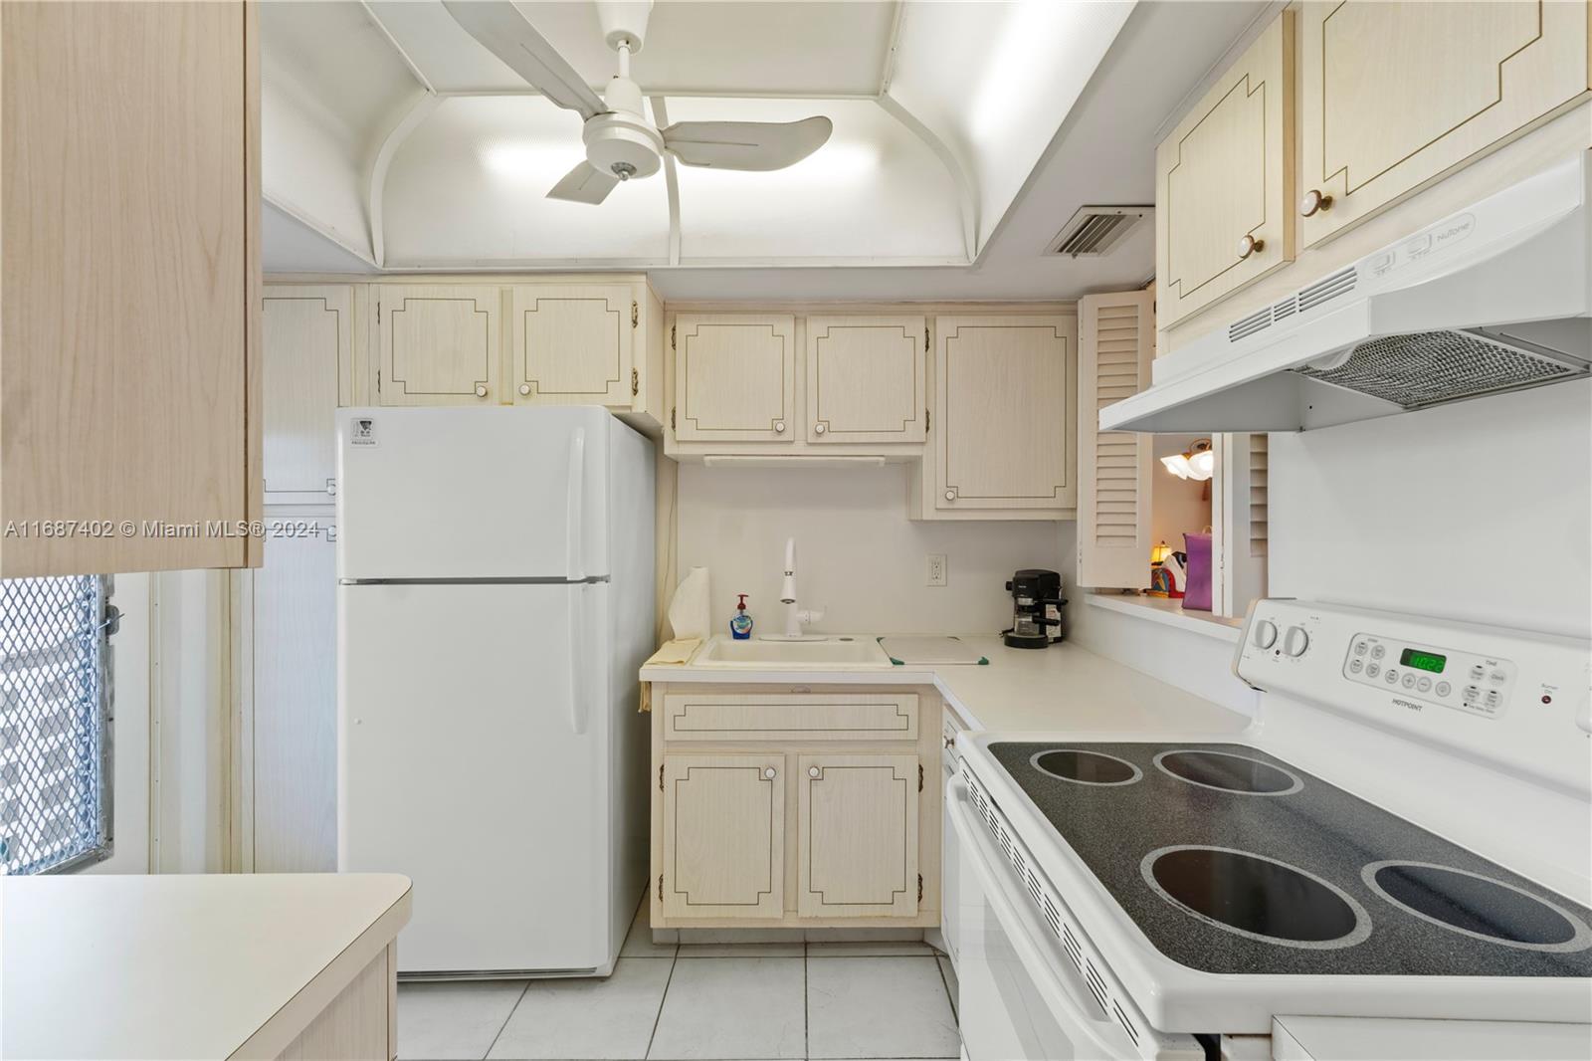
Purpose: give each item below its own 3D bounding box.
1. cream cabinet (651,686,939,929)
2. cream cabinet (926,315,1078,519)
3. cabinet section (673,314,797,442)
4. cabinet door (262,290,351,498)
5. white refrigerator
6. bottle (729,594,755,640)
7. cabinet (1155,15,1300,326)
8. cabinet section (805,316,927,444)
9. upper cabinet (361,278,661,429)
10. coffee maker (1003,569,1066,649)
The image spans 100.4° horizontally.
[{"bbox_3d":[0.003,0.872,2.396,0.914,0.773,0.615,0,0,1],"label":"cream cabinet"},{"bbox_3d":[0.750,-0.418,2.524,0.571,0.763,0.325,0,0,1],"label":"cream cabinet"},{"bbox_3d":[-0.220,-0.549,2.535,0.440,0.460,0.300,0,1,0],"label":"cabinet section"},{"bbox_3d":[-1.530,-0.417,2.045,0.330,0.670,0.022,0,0,0],"label":"cabinet door"},{"bbox_3d":[-0.940,0.491,2.290,0.798,1.710,0.695,0,0,1],"label":"white refrigerator"},{"bbox_3d":[-0.212,0.341,2.620,0.083,0.174,0.050,0,0,-2],"label":"bottle"},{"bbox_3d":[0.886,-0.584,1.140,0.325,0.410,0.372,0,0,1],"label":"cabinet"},{"bbox_3d":[0.255,-0.545,2.535,0.440,0.460,0.300,0,1,0],"label":"cabinet section"},{"bbox_3d":[-0.913,-0.589,2.405,0.886,0.431,0.615,0,0,1],"label":"upper cabinet"},{"bbox_3d":[0.910,0.293,2.537,0.180,0.290,0.200,0,0,43],"label":"coffee maker"}]

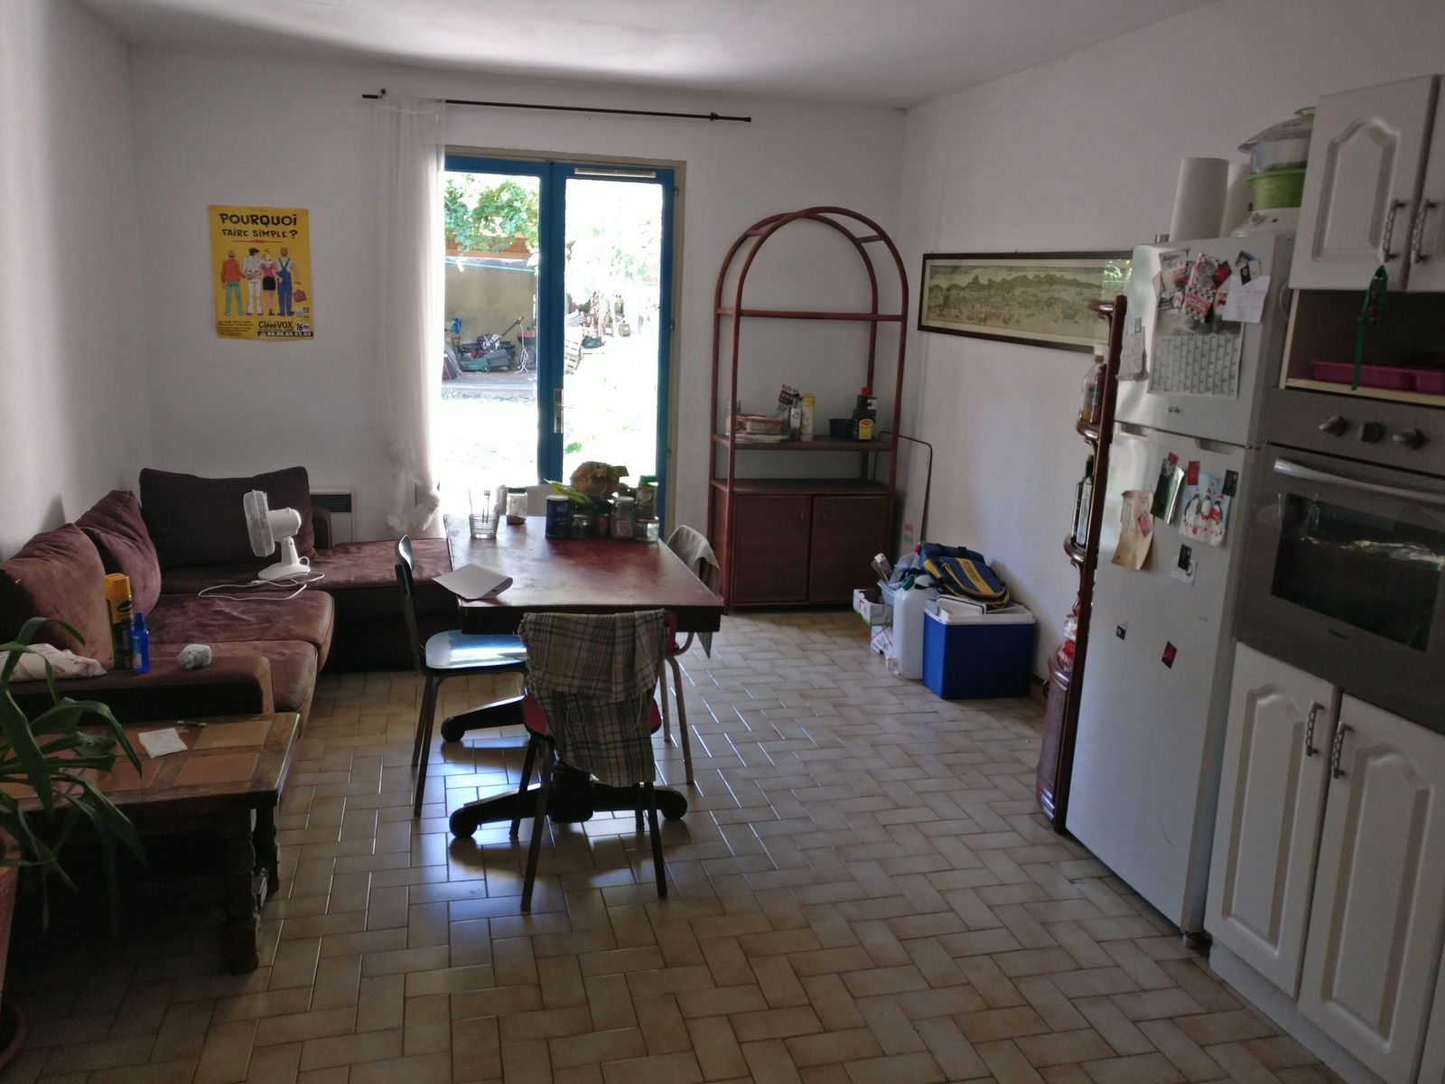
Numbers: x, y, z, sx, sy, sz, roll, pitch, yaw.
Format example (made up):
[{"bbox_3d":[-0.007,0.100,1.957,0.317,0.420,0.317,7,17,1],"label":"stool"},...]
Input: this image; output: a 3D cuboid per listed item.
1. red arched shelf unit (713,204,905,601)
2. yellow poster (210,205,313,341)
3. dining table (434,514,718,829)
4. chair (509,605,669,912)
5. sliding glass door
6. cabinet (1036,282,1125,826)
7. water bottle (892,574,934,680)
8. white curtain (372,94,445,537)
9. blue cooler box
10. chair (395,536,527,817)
[{"bbox_3d":[0.417,-0.657,5.884,0.890,1.970,0.400,-1,13,-14],"label":"red arched shelf unit"},{"bbox_3d":[-2.110,-1.222,5.352,0.422,0.595,0.010,-1,13,-14],"label":"yellow poster"},{"bbox_3d":[-0.511,0.403,3.746,0.720,0.755,1.225,-1,13,-14],"label":"dining table"},{"bbox_3d":[-0.362,0.518,3.147,0.405,0.800,0.480,-1,13,-14],"label":"chair"},{"bbox_3d":[-0.855,-0.791,5.796,1.230,2.110,0.080,-1,13,-14],"label":"sliding glass door"},{"bbox_3d":[1.258,0.064,3.616,0.470,1.610,0.350,-1,13,-14],"label":"cabinet"},{"bbox_3d":[0.849,0.343,4.965,0.260,0.450,0.175,-1,13,-14],"label":"water bottle"},{"bbox_3d":[-1.446,-0.952,5.492,0.300,2.170,0.120,-1,13,-14],"label":"white curtain"},{"bbox_3d":[1.045,0.433,4.801,0.398,0.362,0.228,-1,13,-14],"label":"blue cooler box"},{"bbox_3d":[-0.773,0.378,3.658,0.480,0.820,0.405,-1,13,-14],"label":"chair"}]

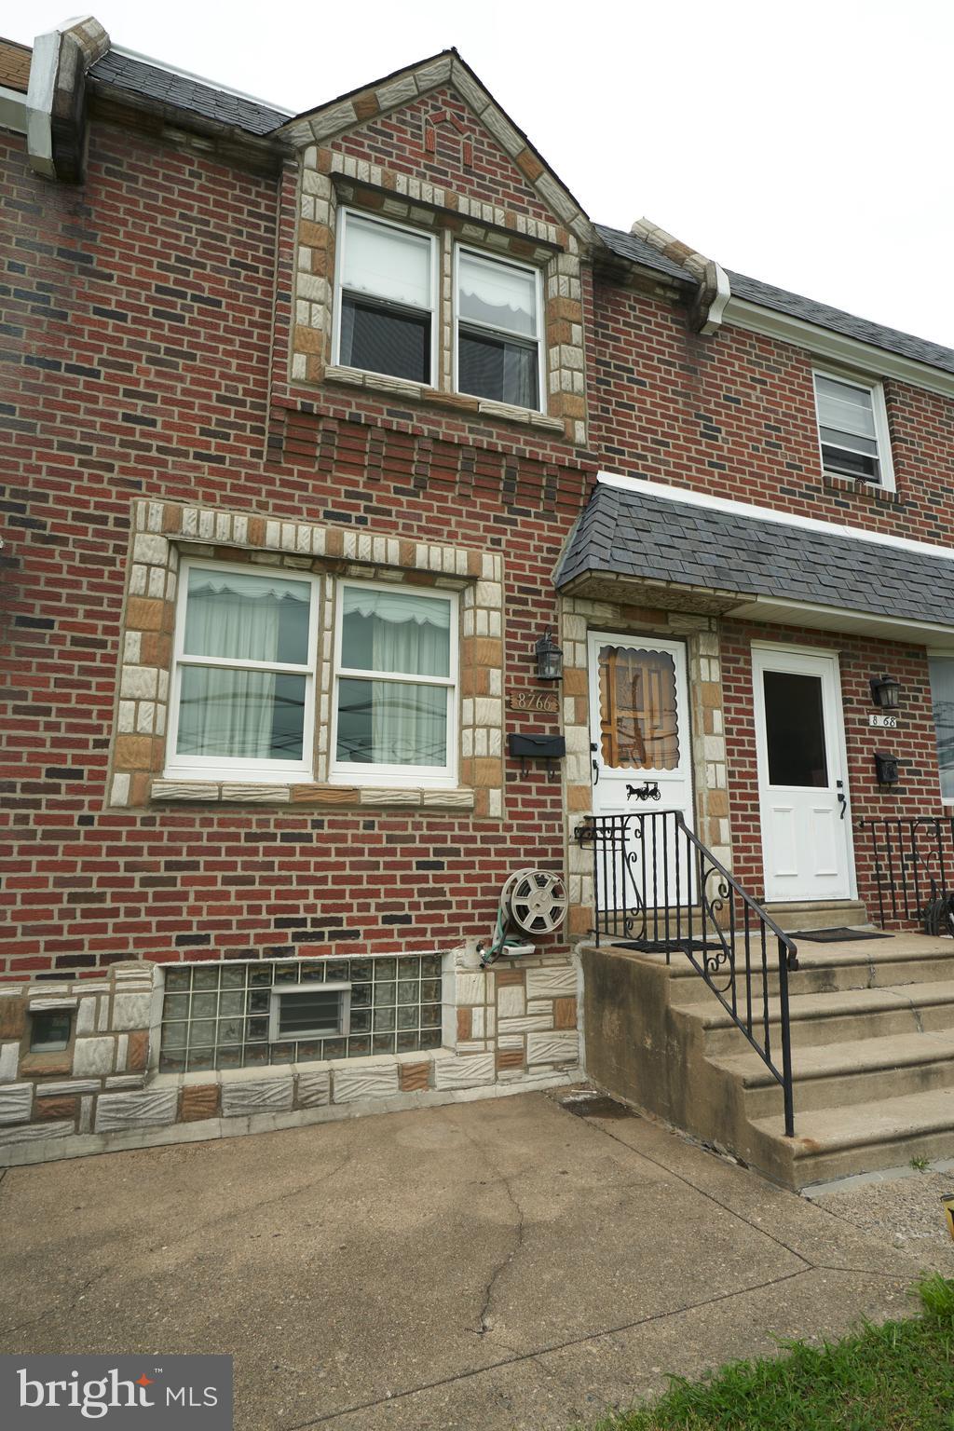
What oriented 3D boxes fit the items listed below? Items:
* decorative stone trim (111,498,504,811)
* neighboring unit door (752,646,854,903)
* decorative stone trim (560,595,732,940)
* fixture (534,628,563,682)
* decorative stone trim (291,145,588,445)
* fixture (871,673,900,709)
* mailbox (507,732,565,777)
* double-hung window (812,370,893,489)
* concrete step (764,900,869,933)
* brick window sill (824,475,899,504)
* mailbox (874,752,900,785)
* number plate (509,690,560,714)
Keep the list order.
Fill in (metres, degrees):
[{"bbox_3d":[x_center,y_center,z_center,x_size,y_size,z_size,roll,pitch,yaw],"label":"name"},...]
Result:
[{"bbox_3d":[-0.945,-0.307,4.804,2.418,1.859,0.150,4,-11,-22],"label":"decorative stone trim"},{"bbox_3d":[2.661,0.469,6.197,0.900,2.060,0.070,4,-11,-22],"label":"neighboring unit door"},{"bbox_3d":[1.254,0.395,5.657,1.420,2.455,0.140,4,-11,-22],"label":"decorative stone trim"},{"bbox_3d":[0.502,-0.436,5.297,0.155,0.375,0.200,4,-11,-22],"label":"fixture"},{"bbox_3d":[-0.198,-2.995,5.506,2.234,1.855,0.150,4,-11,-22],"label":"decorative stone trim"},{"bbox_3d":[3.540,-0.213,6.540,0.150,0.280,0.190,4,-11,-22],"label":"fixture"},{"bbox_3d":[0.411,0.277,5.204,0.400,0.290,0.110,4,-11,-22],"label":"mailbox"},{"bbox_3d":[3.506,-2.712,7.154,0.992,1.135,0.120,4,-11,-22],"label":"double-hung window"},{"bbox_3d":[2.644,1.567,5.972,1.000,0.185,0.150,4,-11,-22],"label":"concrete step"},{"bbox_3d":[3.514,-2.045,6.956,1.002,0.108,0.120,4,-11,-22],"label":"brick window sill"},{"bbox_3d":[3.520,0.459,6.465,0.170,0.265,0.090,4,-11,-22],"label":"mailbox"},{"bbox_3d":[0.400,-0.090,5.292,0.389,0.135,0.025,4,-11,-22],"label":"number plate"}]

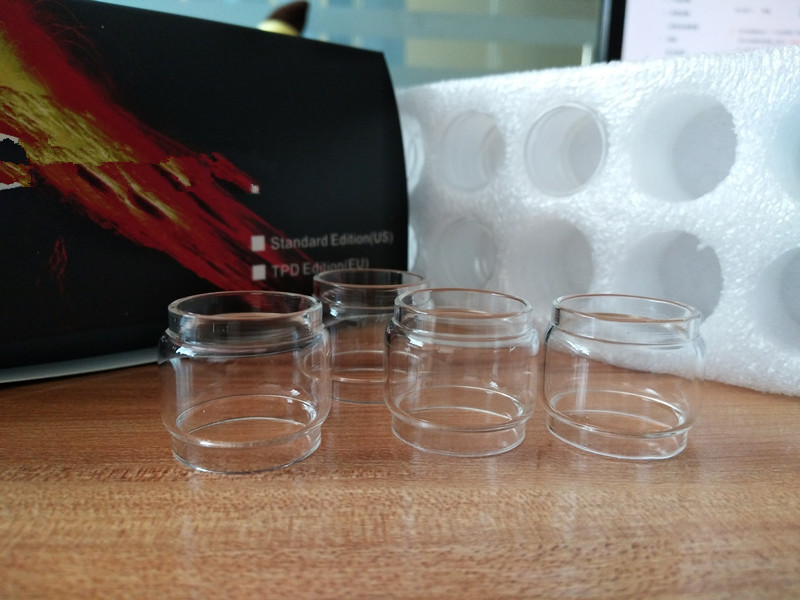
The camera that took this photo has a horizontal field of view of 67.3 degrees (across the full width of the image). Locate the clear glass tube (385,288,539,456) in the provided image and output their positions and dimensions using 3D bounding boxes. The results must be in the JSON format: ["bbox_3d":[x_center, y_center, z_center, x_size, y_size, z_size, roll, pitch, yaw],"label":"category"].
[{"bbox_3d":[0.012,0.013,0.117,0.029,0.025,0.029,2,11,0],"label":"clear glass tube"}]

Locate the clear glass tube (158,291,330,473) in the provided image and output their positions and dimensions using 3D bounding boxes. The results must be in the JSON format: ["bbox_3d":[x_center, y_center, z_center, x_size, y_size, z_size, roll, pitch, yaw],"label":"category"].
[{"bbox_3d":[-0.027,0.013,0.108,0.029,0.025,0.029,2,11,0],"label":"clear glass tube"}]

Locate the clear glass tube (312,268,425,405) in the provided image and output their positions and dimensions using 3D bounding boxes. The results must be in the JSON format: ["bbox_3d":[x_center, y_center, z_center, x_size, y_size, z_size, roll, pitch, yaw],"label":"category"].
[{"bbox_3d":[-0.007,0.008,0.141,0.029,0.025,0.029,2,11,0],"label":"clear glass tube"}]

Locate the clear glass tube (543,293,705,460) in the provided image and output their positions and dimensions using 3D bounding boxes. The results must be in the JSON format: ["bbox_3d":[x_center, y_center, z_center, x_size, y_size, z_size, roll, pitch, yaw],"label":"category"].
[{"bbox_3d":[0.043,0.014,0.118,0.029,0.025,0.029,2,11,0],"label":"clear glass tube"}]

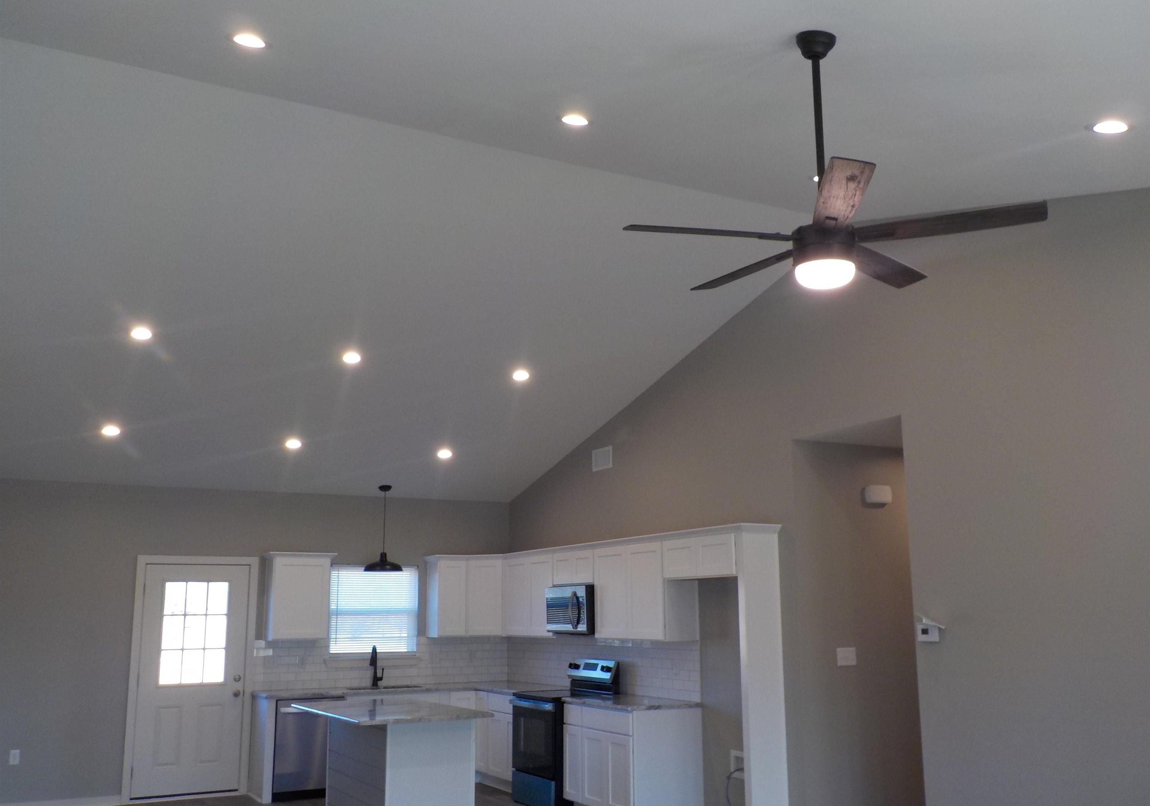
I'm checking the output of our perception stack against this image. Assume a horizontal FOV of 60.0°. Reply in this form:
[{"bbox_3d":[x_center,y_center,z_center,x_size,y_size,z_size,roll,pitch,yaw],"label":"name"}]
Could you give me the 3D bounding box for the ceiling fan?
[{"bbox_3d":[0.820,-0.818,3.337,1.300,0.920,1.300,5,-13,-28],"label":"ceiling fan"}]

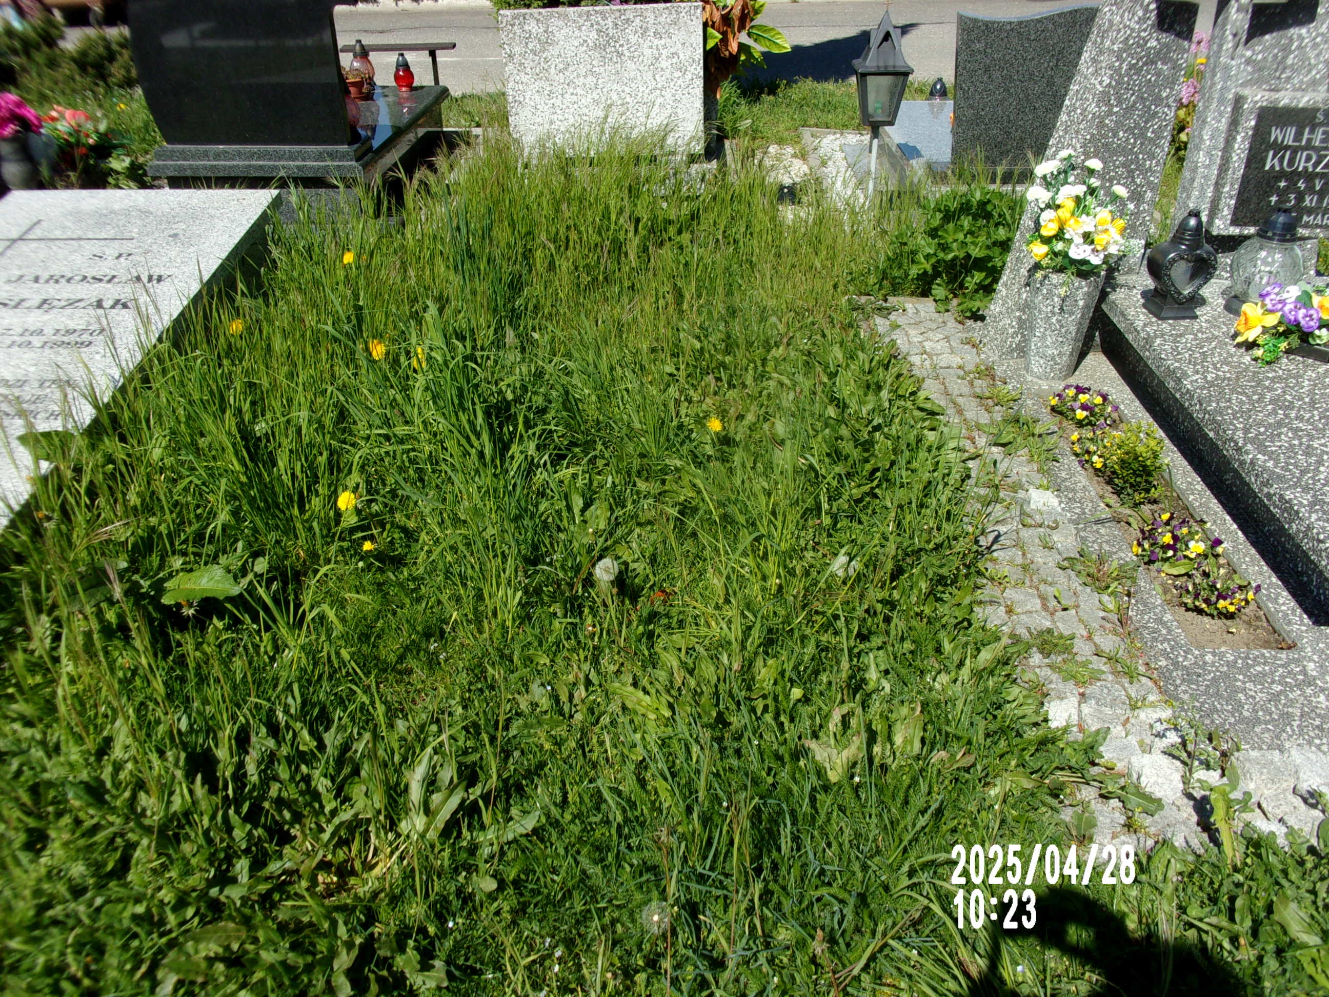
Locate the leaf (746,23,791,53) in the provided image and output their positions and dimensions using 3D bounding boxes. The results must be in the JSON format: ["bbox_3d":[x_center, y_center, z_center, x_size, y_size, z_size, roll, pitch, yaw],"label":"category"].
[{"bbox_3d":[0.516,-2.290,5.340,0.240,0.125,0.045,30,-6,0],"label":"leaf"}]

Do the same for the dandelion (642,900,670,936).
[{"bbox_3d":[-0.014,0.630,1.613,0.041,0.045,0.041,0,32,0],"label":"dandelion"}]

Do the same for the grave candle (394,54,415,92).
[{"bbox_3d":[-1.484,-2.422,6.095,0.108,0.200,0.108,0,32,0],"label":"grave candle"}]

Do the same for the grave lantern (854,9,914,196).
[{"bbox_3d":[0.873,-1.561,4.418,0.215,0.830,0.215,0,33,0],"label":"grave lantern"}]

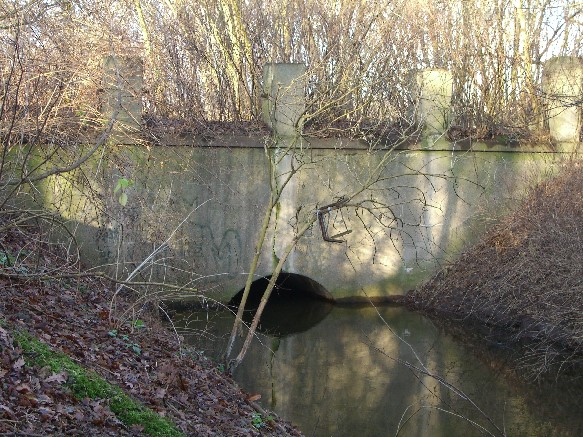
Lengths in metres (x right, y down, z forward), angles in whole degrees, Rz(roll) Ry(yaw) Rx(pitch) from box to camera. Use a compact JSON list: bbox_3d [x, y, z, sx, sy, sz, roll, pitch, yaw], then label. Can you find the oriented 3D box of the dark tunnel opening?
[{"bbox_3d":[-0.209,1.020,14.137,1.330,0.780,0.700,0,3,-16],"label":"dark tunnel opening"}]

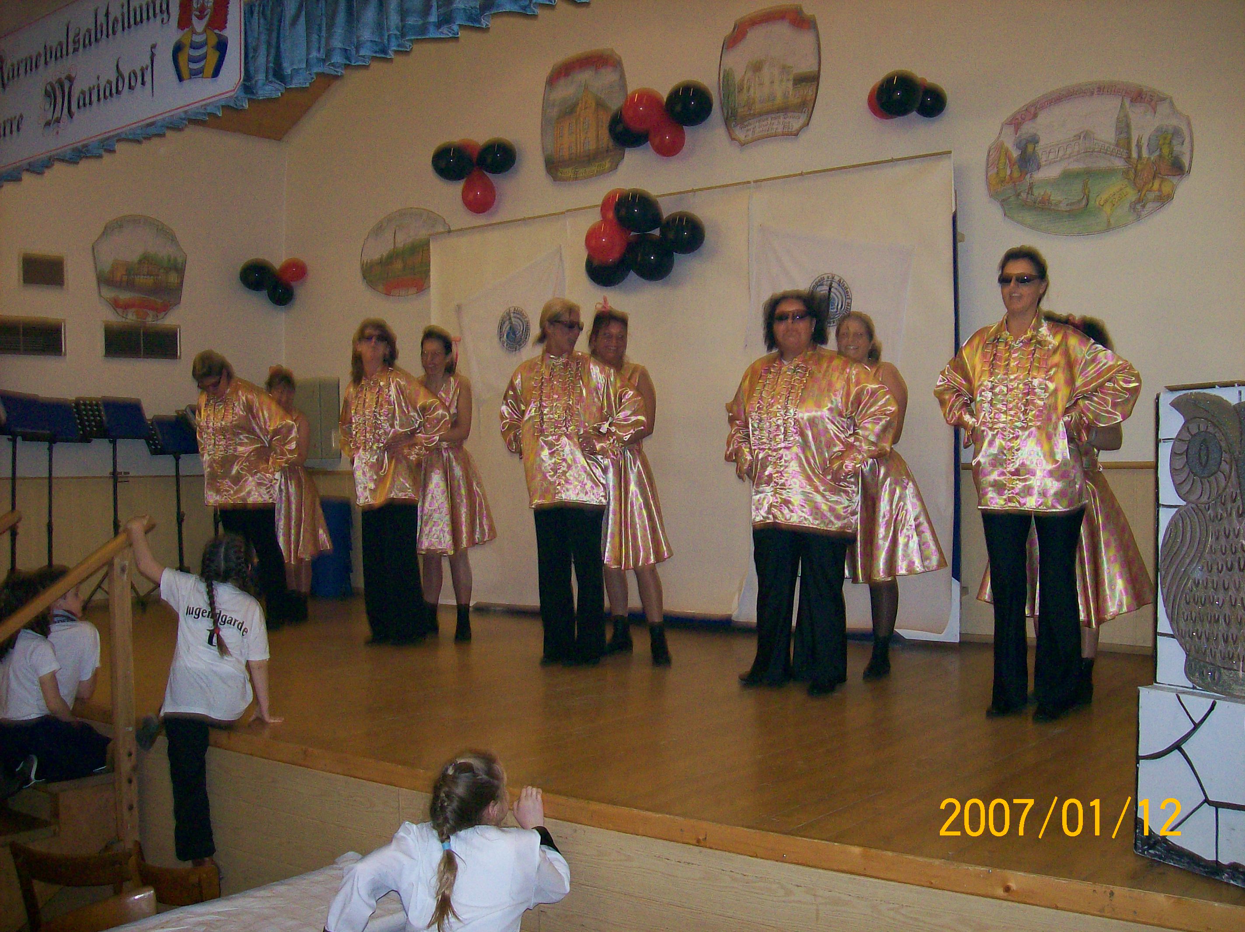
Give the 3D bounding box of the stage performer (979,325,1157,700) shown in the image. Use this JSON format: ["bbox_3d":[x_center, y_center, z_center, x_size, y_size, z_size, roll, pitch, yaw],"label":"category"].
[{"bbox_3d":[1.715,0.151,5.020,0.640,1.520,0.600,0,0,37],"label":"stage performer"}]

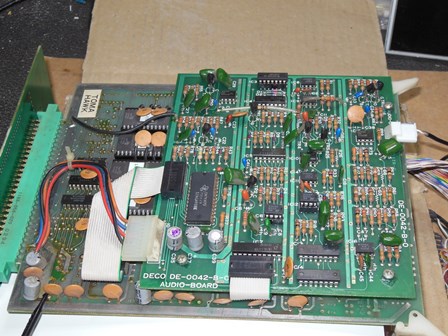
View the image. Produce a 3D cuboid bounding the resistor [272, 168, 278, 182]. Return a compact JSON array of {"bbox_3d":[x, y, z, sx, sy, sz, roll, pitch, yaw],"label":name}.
[{"bbox_3d":[0.030,0.004,0.376,0.003,0.003,0.008,1,48,6],"label":"resistor"}]

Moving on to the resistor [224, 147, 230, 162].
[{"bbox_3d":[0.002,-0.008,0.389,0.003,0.003,0.008,1,48,6],"label":"resistor"}]

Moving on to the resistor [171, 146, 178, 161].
[{"bbox_3d":[-0.029,-0.009,0.394,0.003,0.003,0.009,3,52,7],"label":"resistor"}]

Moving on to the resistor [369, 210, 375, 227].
[{"bbox_3d":[0.080,0.026,0.348,0.003,0.003,0.008,1,50,6],"label":"resistor"}]

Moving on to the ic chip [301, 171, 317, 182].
[{"bbox_3d":[0.049,0.006,0.374,0.010,0.004,0.007,1,52,6],"label":"ic chip"}]

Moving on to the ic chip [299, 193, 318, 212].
[{"bbox_3d":[0.047,0.019,0.363,0.010,0.007,0.008,1,51,6],"label":"ic chip"}]

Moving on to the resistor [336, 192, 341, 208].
[{"bbox_3d":[0.064,0.018,0.360,0.003,0.003,0.008,1,48,6],"label":"resistor"}]

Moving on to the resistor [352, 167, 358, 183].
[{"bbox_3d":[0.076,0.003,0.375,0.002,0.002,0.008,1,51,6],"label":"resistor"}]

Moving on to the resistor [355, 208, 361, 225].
[{"bbox_3d":[0.073,0.026,0.351,0.002,0.002,0.007,1,49,6],"label":"resistor"}]

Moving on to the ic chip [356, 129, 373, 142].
[{"bbox_3d":[0.085,-0.019,0.392,0.010,0.004,0.007,1,51,6],"label":"ic chip"}]

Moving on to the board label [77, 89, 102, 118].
[{"bbox_3d":[-0.092,-0.044,0.445,0.012,0.001,0.028,1,49,4],"label":"board label"}]

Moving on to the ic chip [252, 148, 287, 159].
[{"bbox_3d":[0.027,-0.008,0.385,0.019,0.004,0.007,1,49,6],"label":"ic chip"}]

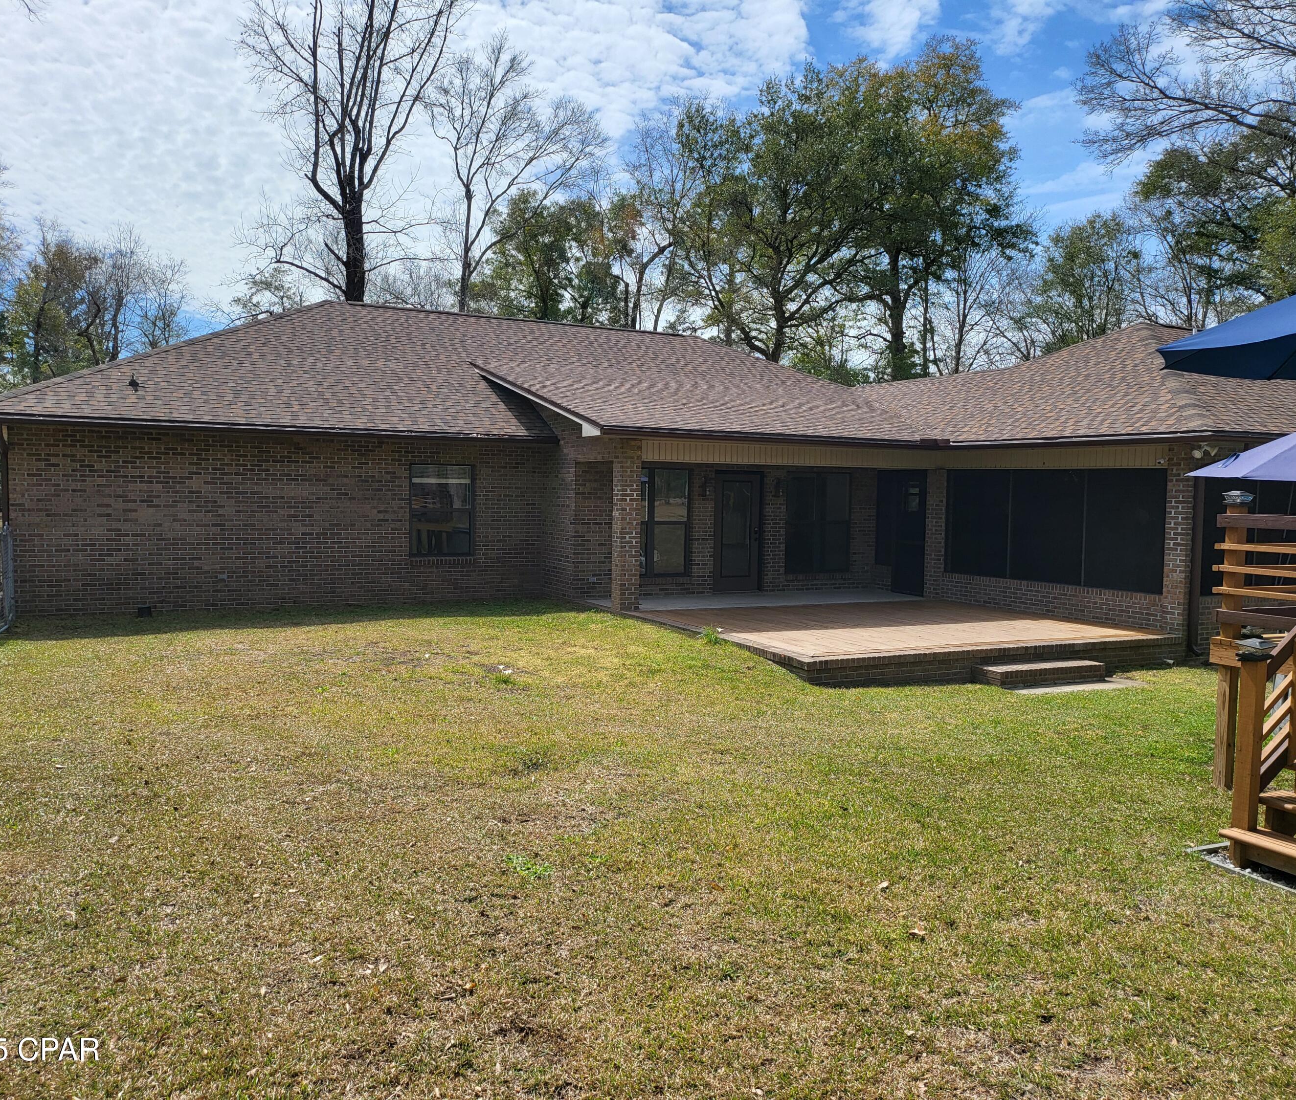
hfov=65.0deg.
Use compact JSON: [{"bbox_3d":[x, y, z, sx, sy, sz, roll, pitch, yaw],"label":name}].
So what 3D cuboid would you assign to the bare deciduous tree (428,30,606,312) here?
[{"bbox_3d":[-5.426,-11.156,42.486,7.510,20.330,6.910,0,3,-7],"label":"bare deciduous tree"}]

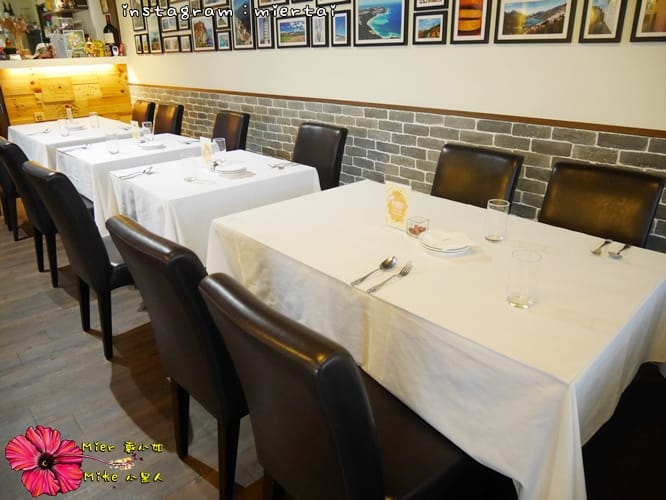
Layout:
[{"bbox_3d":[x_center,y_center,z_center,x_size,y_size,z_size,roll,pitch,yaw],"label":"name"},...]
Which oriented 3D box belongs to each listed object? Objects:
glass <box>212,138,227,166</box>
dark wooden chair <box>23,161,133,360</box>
[{"bbox_3d":[-0.593,-0.513,2.413,0.066,0.118,0.066,-20,30,-39],"label":"glass"},{"bbox_3d":[-0.980,-0.015,2.181,0.565,0.890,0.410,-20,30,-39],"label":"dark wooden chair"}]

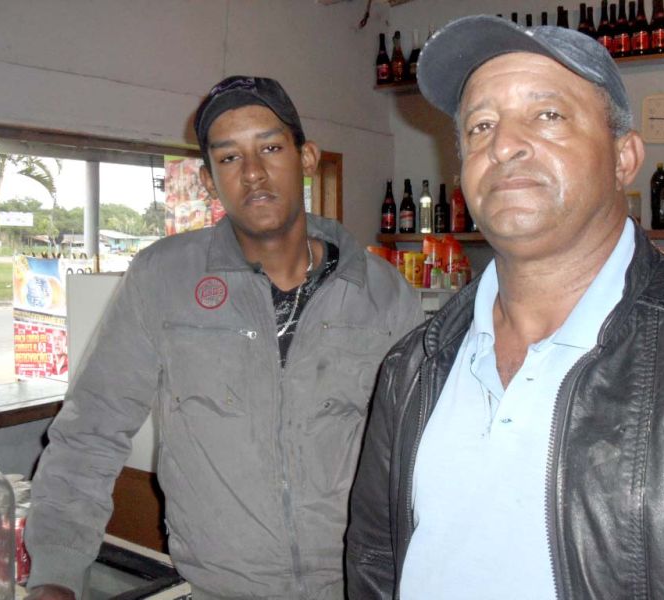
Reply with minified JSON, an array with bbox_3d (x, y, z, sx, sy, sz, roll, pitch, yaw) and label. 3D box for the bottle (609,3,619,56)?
[{"bbox_3d":[1.453,-1.378,4.176,0.080,0.300,0.080,1,4,30],"label":"bottle"}]

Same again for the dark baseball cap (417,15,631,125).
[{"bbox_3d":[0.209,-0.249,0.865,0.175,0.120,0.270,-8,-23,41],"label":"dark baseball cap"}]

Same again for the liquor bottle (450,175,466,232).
[{"bbox_3d":[0.669,-0.504,4.280,0.079,0.305,0.079,0,4,0],"label":"liquor bottle"}]

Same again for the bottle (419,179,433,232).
[{"bbox_3d":[0.508,-0.505,4.380,0.065,0.291,0.065,0,4,0],"label":"bottle"}]

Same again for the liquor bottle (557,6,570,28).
[{"bbox_3d":[1.207,-1.388,4.245,0.080,0.300,0.080,1,4,30],"label":"liquor bottle"}]

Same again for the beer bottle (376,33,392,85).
[{"bbox_3d":[0.304,-1.415,4.754,0.080,0.300,0.080,-1,4,0],"label":"beer bottle"}]

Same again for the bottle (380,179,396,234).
[{"bbox_3d":[0.315,-0.515,4.500,0.082,0.296,0.082,0,4,0],"label":"bottle"}]

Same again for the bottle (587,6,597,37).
[{"bbox_3d":[1.271,-1.291,3.970,0.083,0.290,0.083,3,5,34],"label":"bottle"}]

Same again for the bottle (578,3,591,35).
[{"bbox_3d":[1.299,-1.380,4.181,0.080,0.300,0.080,1,4,30],"label":"bottle"}]

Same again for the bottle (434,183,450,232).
[{"bbox_3d":[0.626,-0.517,4.569,0.084,0.277,0.084,1,4,30],"label":"bottle"}]

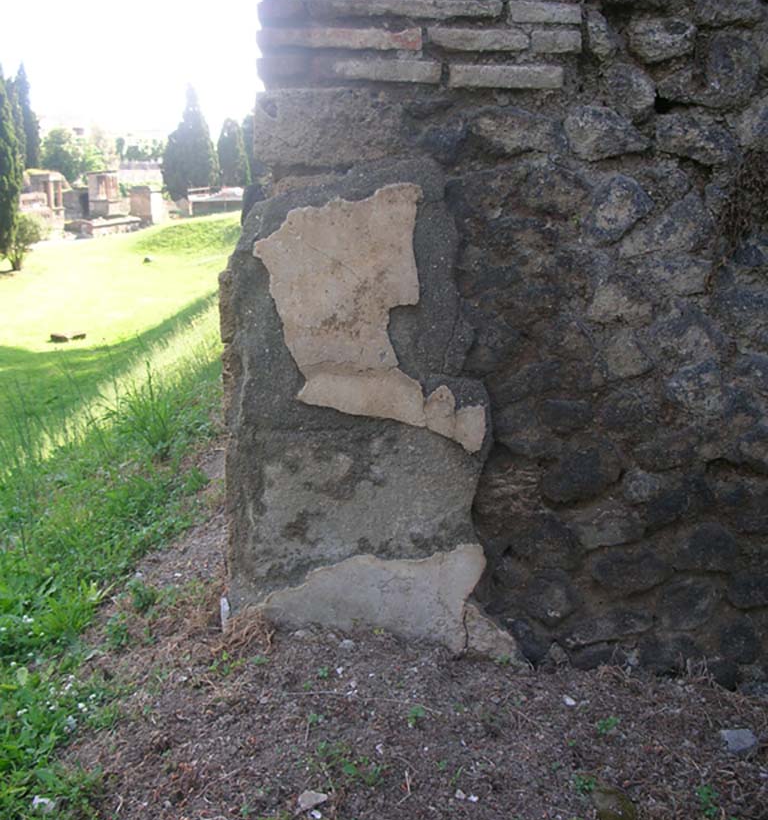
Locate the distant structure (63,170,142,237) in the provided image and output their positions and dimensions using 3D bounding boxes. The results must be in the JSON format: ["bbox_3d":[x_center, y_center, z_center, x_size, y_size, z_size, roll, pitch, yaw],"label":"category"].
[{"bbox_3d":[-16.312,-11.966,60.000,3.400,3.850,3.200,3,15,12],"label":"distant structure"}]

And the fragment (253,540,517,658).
[{"bbox_3d":[0.015,0.436,2.390,0.602,0.284,0.060,0,14,0],"label":"fragment"}]

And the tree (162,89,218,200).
[{"bbox_3d":[-13.456,-18.393,72.000,3.894,8.206,3.800,0,14,0],"label":"tree"}]

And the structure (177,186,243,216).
[{"bbox_3d":[-10.996,-13.227,66.000,4.200,1.900,3.000,0,14,0],"label":"structure"}]

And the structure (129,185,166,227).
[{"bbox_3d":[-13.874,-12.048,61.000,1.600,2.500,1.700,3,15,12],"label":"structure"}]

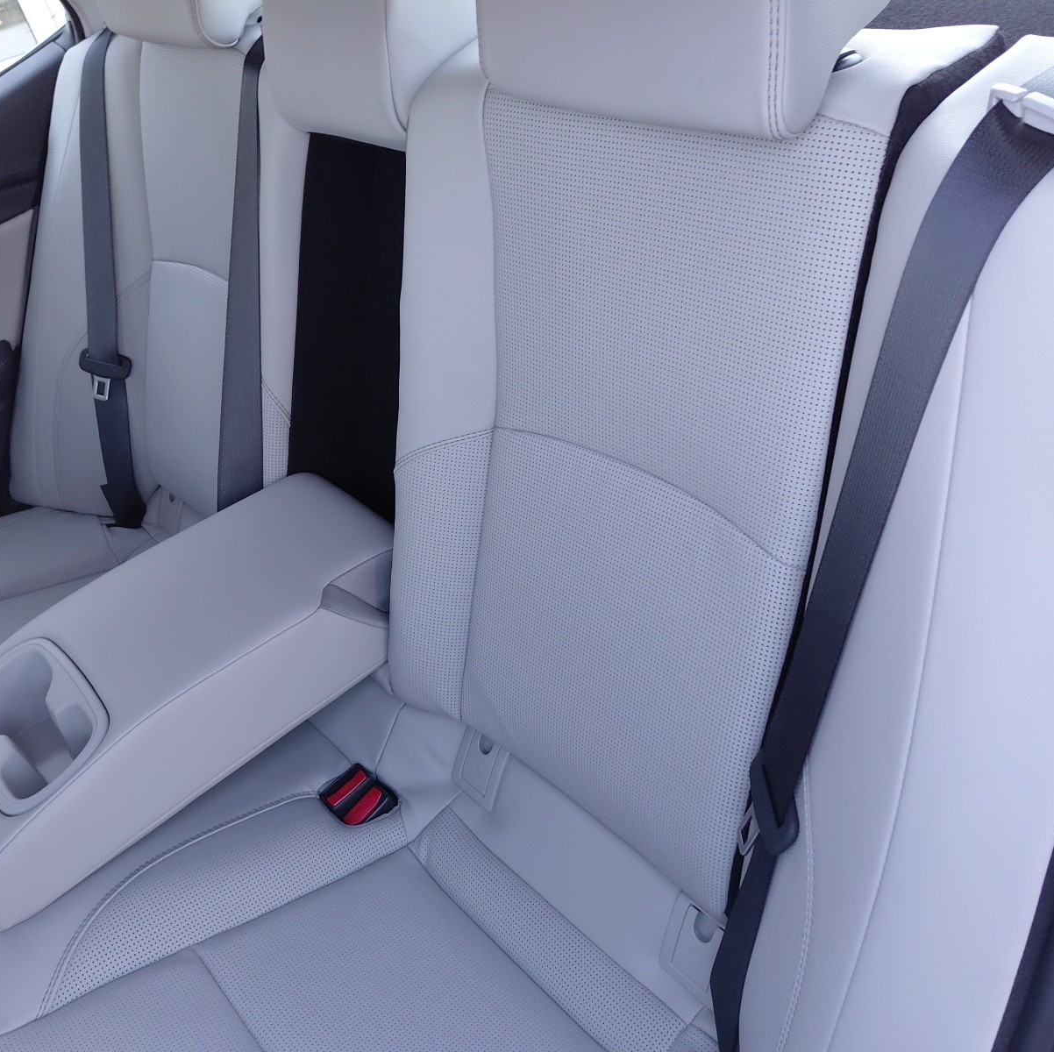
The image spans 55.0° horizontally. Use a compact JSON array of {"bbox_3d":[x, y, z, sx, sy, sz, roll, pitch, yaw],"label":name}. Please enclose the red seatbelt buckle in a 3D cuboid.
[{"bbox_3d":[-0.158,0.270,0.970,0.048,0.036,0.068,-35,42,-26],"label":"red seatbelt buckle"}]

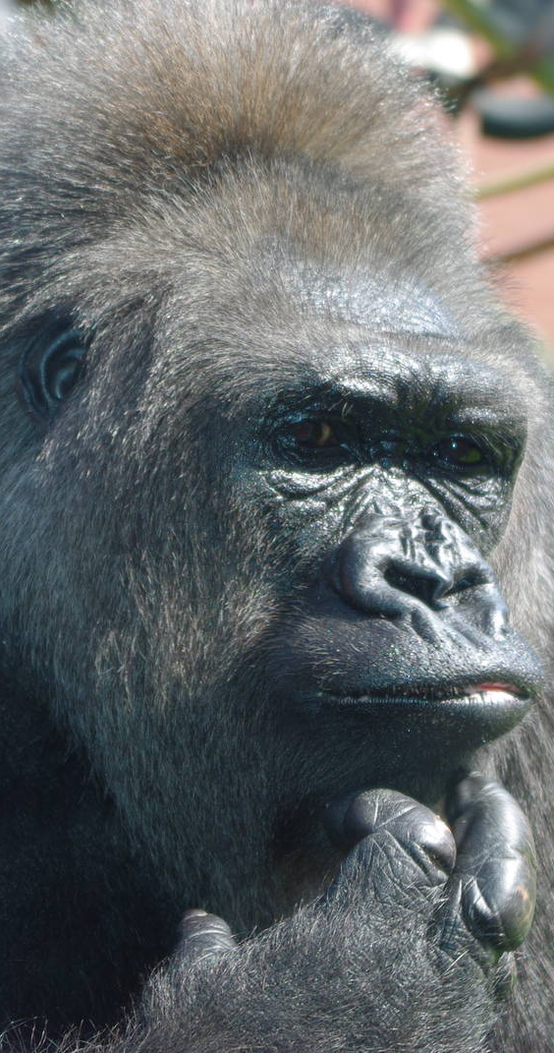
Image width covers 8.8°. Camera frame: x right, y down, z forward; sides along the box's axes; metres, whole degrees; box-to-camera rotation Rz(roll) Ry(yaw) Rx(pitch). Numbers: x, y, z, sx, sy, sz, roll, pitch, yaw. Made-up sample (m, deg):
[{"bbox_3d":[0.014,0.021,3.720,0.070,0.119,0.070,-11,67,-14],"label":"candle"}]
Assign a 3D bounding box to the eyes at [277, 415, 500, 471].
[{"bbox_3d":[0.045,-0.035,1.500,0.094,0.021,0.031,6,6,-35],"label":"eyes"}]

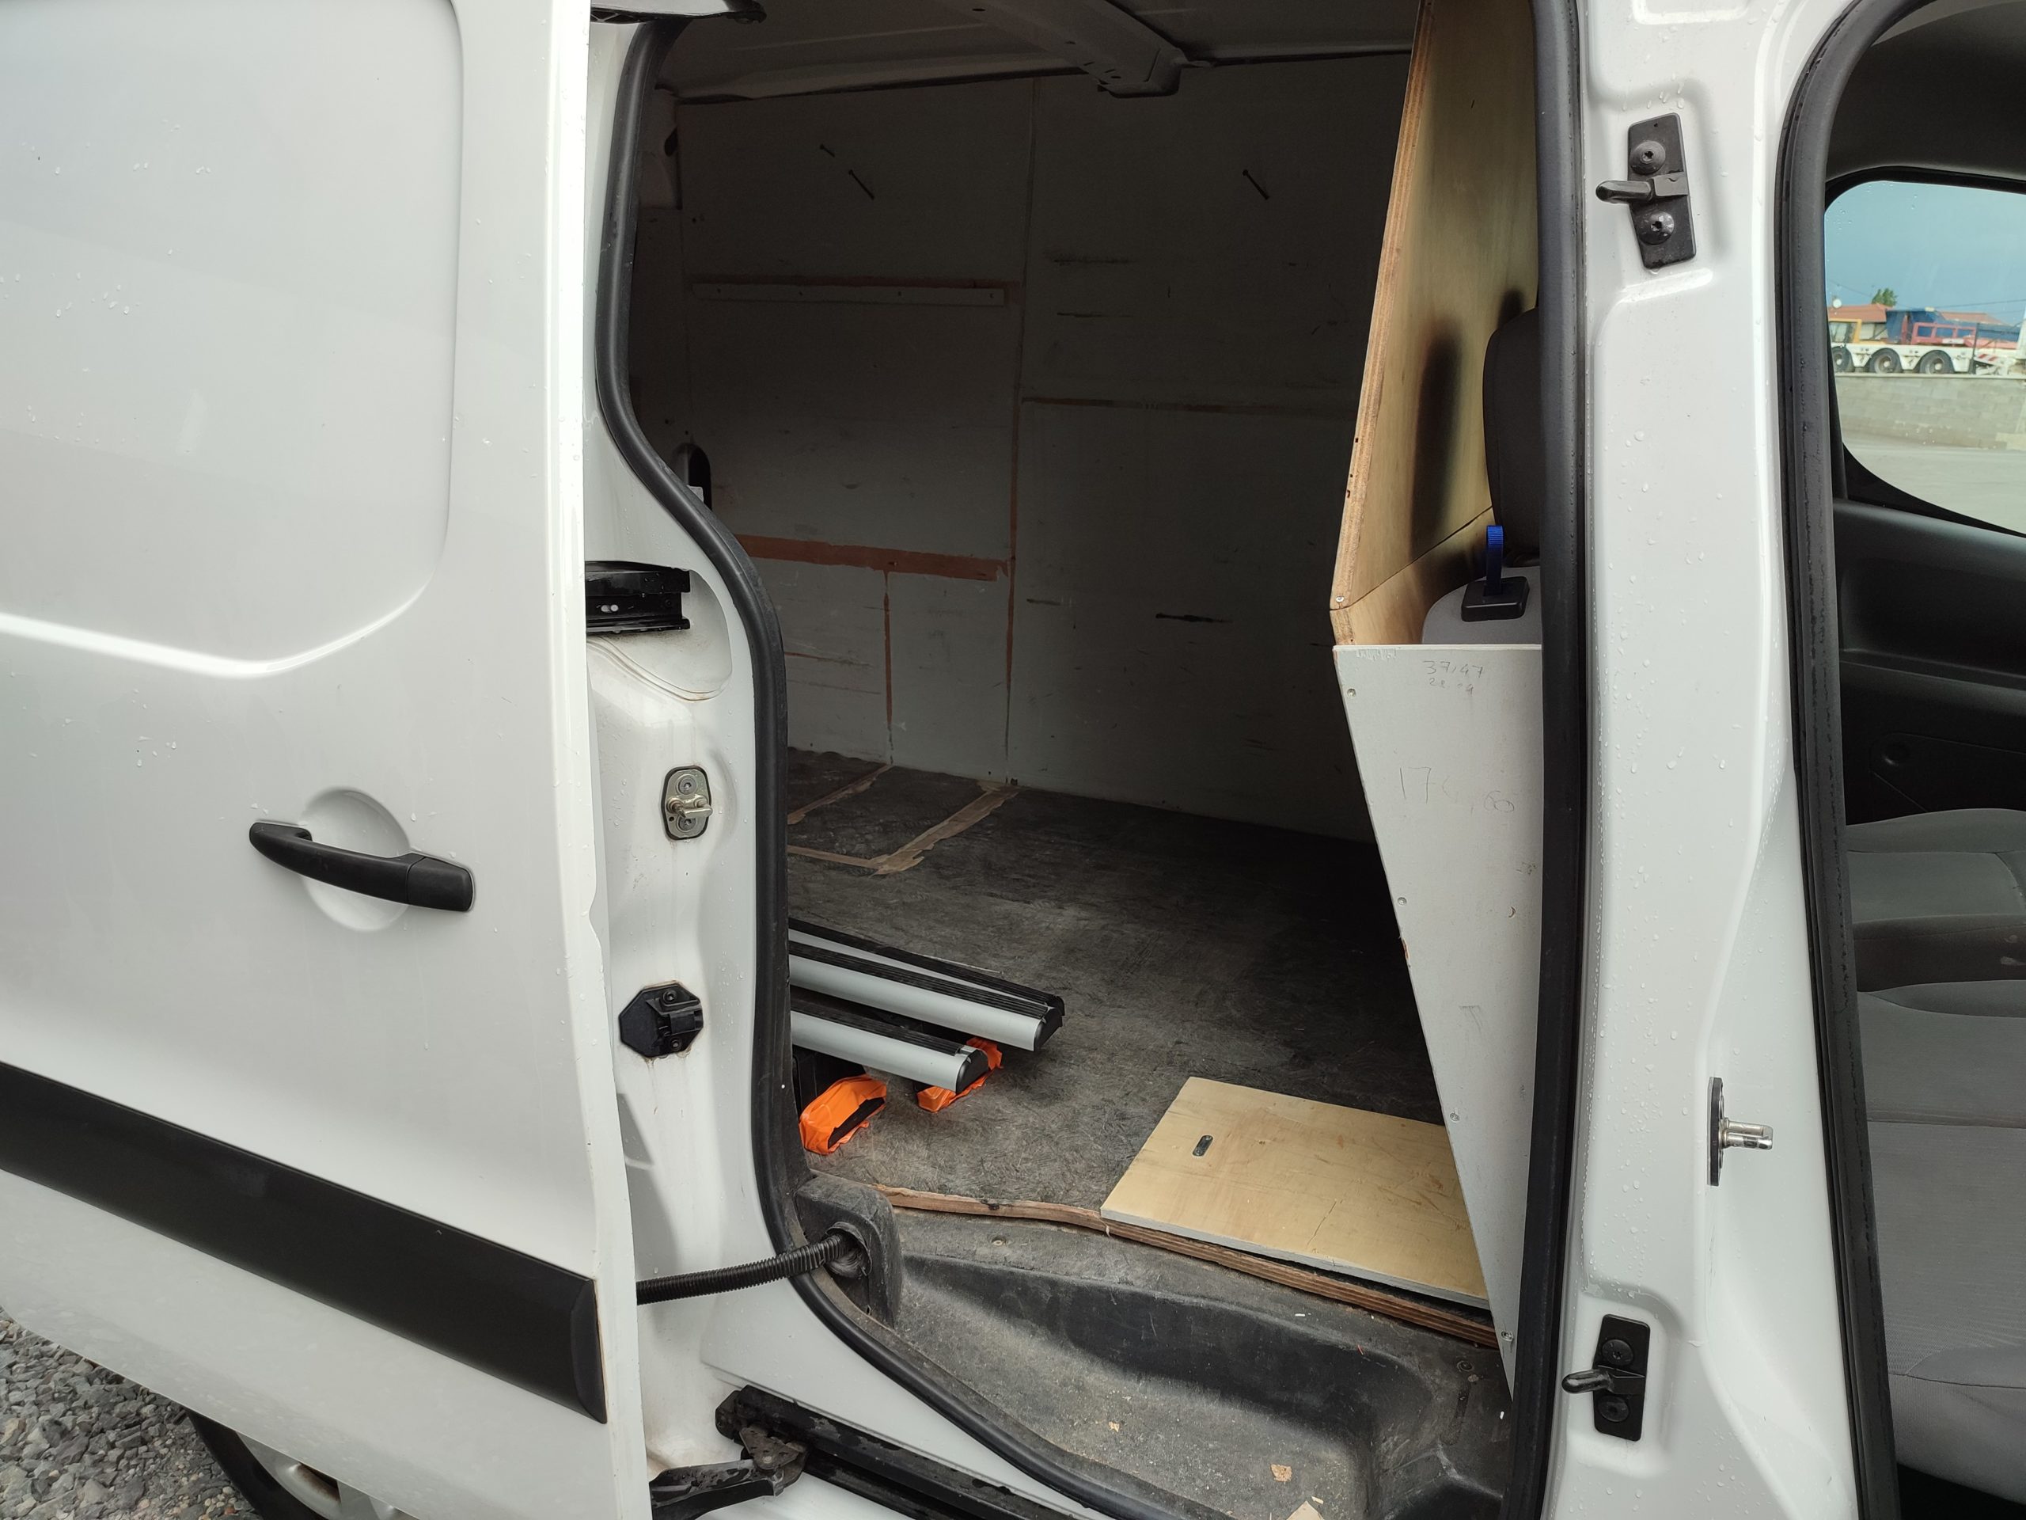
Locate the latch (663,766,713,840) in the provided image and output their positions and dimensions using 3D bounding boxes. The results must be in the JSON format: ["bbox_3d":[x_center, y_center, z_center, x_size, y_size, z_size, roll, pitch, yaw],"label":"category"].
[{"bbox_3d":[-0.271,0.041,1.231,0.042,0.063,0.035,-8,19,-25],"label":"latch"}]

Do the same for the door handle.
[{"bbox_3d":[-0.470,0.073,1.012,0.222,0.035,0.041,9,19,25],"label":"door handle"}]

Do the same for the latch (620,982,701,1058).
[{"bbox_3d":[-0.305,0.232,1.275,0.074,0.070,0.024,-6,18,-19],"label":"latch"}]

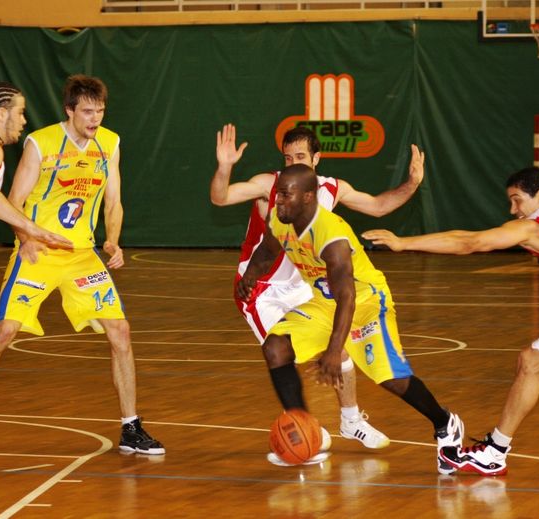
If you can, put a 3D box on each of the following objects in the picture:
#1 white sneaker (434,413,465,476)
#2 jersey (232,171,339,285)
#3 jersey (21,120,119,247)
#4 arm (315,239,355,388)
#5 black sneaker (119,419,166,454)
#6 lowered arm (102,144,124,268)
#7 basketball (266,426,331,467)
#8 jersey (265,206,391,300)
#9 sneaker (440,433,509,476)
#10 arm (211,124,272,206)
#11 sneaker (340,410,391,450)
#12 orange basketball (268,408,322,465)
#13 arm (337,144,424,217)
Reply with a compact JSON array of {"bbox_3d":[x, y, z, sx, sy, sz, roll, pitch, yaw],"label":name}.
[{"bbox_3d":[0.852,0.871,13.870,0.110,0.295,0.135,-20,-50,35],"label":"white sneaker"},{"bbox_3d":[0.096,-0.142,14.850,0.450,0.570,0.280,8,7,-17],"label":"jersey"},{"bbox_3d":[-1.015,-0.376,14.870,0.450,0.620,0.250,2,13,-21],"label":"jersey"},{"bbox_3d":[0.305,0.253,13.750,0.170,0.700,0.210,1,2,30],"label":"arm"},{"bbox_3d":[-0.647,0.899,14.930,0.115,0.160,0.310,-1,3,-34],"label":"black sneaker"},{"bbox_3d":[-0.788,-0.256,14.720,0.115,0.620,0.210,0,2,-11],"label":"lowered arm"},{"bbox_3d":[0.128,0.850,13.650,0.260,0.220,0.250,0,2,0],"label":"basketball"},{"bbox_3d":[0.275,-0.028,13.680,0.420,0.570,0.260,2,43,41],"label":"jersey"},{"bbox_3d":[0.960,0.915,13.720,0.320,0.170,0.120,6,2,5],"label":"sneaker"},{"bbox_3d":[-0.141,-0.478,14.750,0.320,0.440,0.240,0,2,-6],"label":"arm"},{"bbox_3d":[0.481,0.855,14.700,0.290,0.150,0.110,8,6,36],"label":"sneaker"},{"bbox_3d":[0.120,0.814,13.420,0.243,0.243,0.243,0,2,0],"label":"orange basketball"},{"bbox_3d":[0.555,-0.395,14.660,0.460,0.360,0.180,1,3,31],"label":"arm"}]

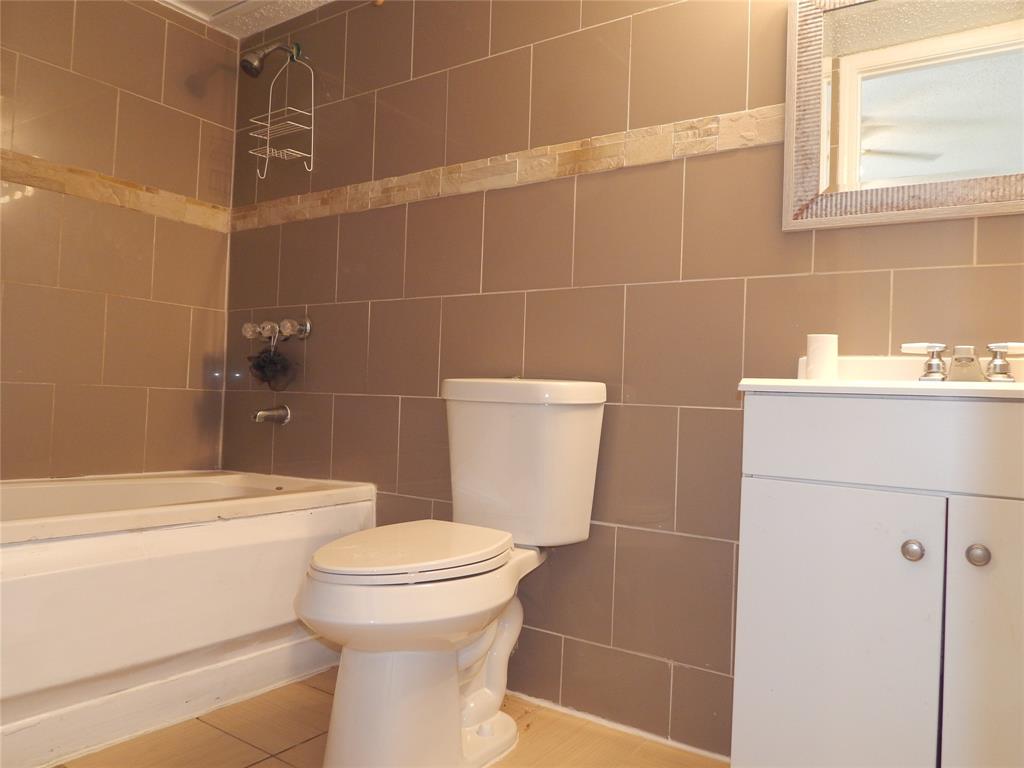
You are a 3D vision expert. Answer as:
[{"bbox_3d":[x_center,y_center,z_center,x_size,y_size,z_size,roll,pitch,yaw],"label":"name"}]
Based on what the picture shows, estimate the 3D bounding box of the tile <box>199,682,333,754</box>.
[{"bbox_3d":[-0.557,0.821,1.824,0.298,0.010,0.300,1,-1,34],"label":"tile"}]

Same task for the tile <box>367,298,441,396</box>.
[{"bbox_3d":[-0.336,-0.112,2.308,0.300,0.300,0.010,1,-1,34],"label":"tile"}]

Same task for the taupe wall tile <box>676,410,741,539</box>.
[{"bbox_3d":[0.523,0.208,1.694,0.299,0.300,0.010,1,-2,34],"label":"taupe wall tile"}]

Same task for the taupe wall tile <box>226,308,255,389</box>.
[{"bbox_3d":[-1.026,-0.126,2.782,0.155,0.300,0.012,1,-1,35],"label":"taupe wall tile"}]

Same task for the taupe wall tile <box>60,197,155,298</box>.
[{"bbox_3d":[-1.342,-0.445,2.463,0.012,0.297,0.300,1,-1,35],"label":"taupe wall tile"}]

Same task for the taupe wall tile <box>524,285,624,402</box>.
[{"bbox_3d":[0.159,-0.102,1.957,0.299,0.299,0.010,1,-2,34],"label":"taupe wall tile"}]

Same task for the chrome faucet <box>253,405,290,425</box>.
[{"bbox_3d":[-0.840,0.105,2.566,0.065,0.070,0.118,1,-1,34],"label":"chrome faucet"}]

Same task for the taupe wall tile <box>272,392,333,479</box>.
[{"bbox_3d":[-0.722,0.183,2.559,0.300,0.300,0.010,1,-1,34],"label":"taupe wall tile"}]

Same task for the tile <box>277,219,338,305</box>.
[{"bbox_3d":[-0.704,-0.422,2.574,0.300,0.299,0.010,1,-1,34],"label":"tile"}]

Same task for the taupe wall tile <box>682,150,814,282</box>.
[{"bbox_3d":[0.544,-0.395,1.716,0.300,0.297,0.012,1,-1,35],"label":"taupe wall tile"}]

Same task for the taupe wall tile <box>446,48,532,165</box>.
[{"bbox_3d":[-0.069,-0.801,2.155,0.300,0.296,0.010,1,-1,34],"label":"taupe wall tile"}]

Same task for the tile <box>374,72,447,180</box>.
[{"bbox_3d":[-0.318,-0.806,2.326,0.300,0.295,0.012,1,-1,35],"label":"tile"}]

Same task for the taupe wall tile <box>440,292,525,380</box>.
[{"bbox_3d":[-0.090,-0.107,2.128,0.299,0.299,0.010,1,-2,34],"label":"taupe wall tile"}]

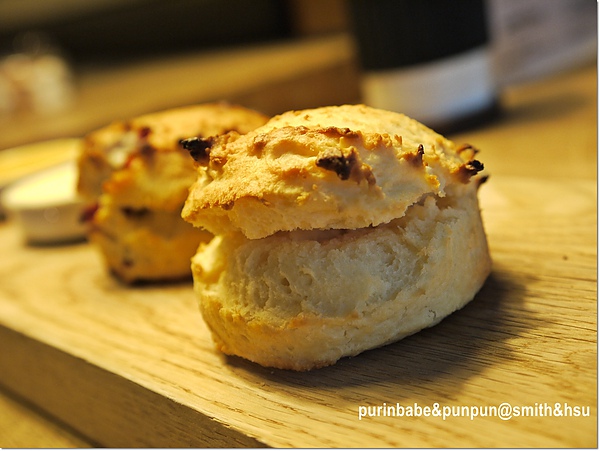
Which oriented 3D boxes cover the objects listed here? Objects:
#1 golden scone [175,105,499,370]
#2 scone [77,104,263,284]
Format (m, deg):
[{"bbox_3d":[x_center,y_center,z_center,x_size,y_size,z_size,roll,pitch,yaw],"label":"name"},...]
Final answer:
[{"bbox_3d":[0.007,-0.005,0.174,0.071,0.045,0.071,-10,17,0],"label":"golden scone"},{"bbox_3d":[-0.037,-0.016,0.239,0.070,0.045,0.070,-10,17,0],"label":"scone"}]

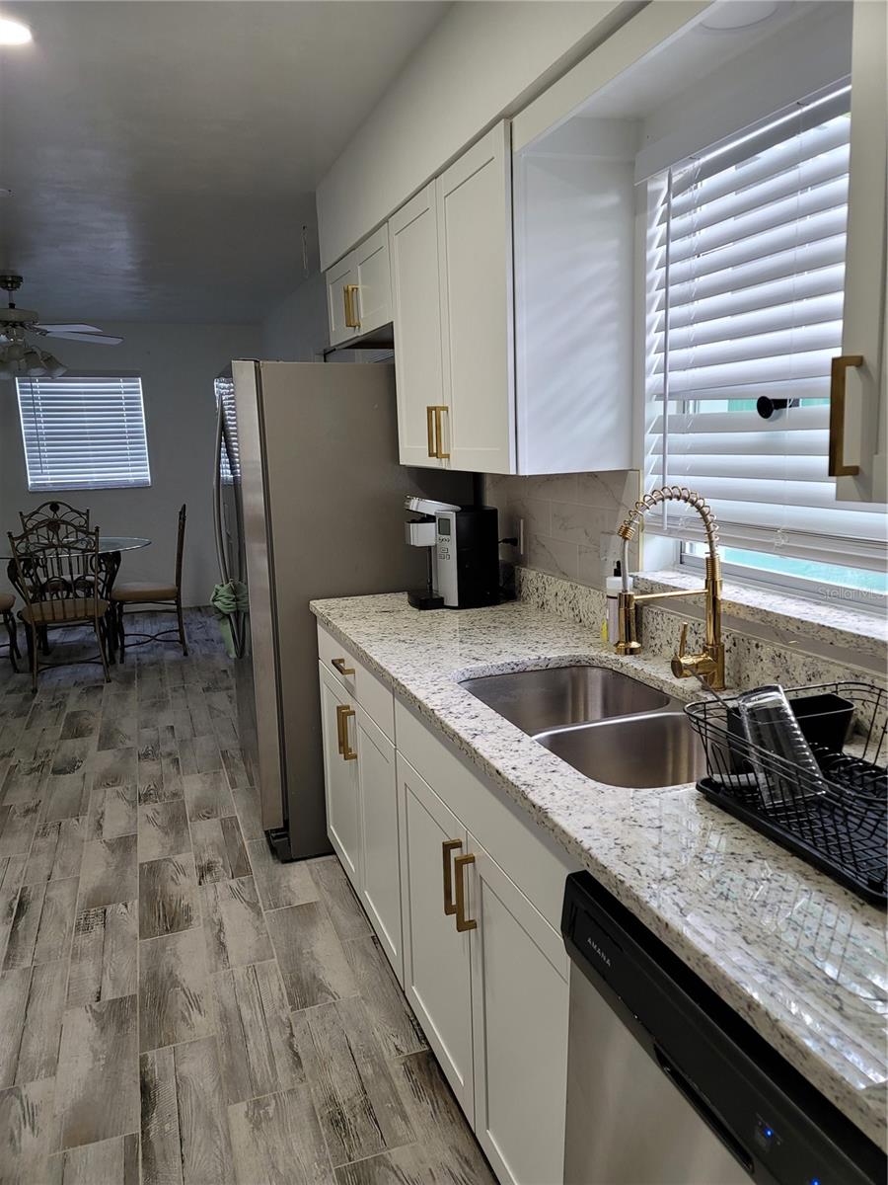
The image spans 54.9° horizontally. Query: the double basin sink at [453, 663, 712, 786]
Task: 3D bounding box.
[{"bbox_3d":[0.316,0.348,1.673,0.425,0.225,0.765,-5,11,-19],"label":"double basin sink"}]

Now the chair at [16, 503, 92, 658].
[{"bbox_3d":[-2.853,-0.131,6.356,0.495,1.020,0.515,-6,11,-21],"label":"chair"}]

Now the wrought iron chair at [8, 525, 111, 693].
[{"bbox_3d":[-2.353,0.053,5.293,0.495,1.010,0.515,-6,11,-25],"label":"wrought iron chair"}]

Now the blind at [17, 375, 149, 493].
[{"bbox_3d":[-2.993,-1.337,7.132,0.940,0.940,0.060,-5,11,-19],"label":"blind"}]

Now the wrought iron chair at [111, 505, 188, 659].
[{"bbox_3d":[-2.033,-0.084,5.967,0.515,1.020,0.495,-5,11,-19],"label":"wrought iron chair"}]

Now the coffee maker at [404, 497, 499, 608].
[{"bbox_3d":[0.021,-0.136,2.711,0.305,0.342,0.240,-5,11,-19],"label":"coffee maker"}]

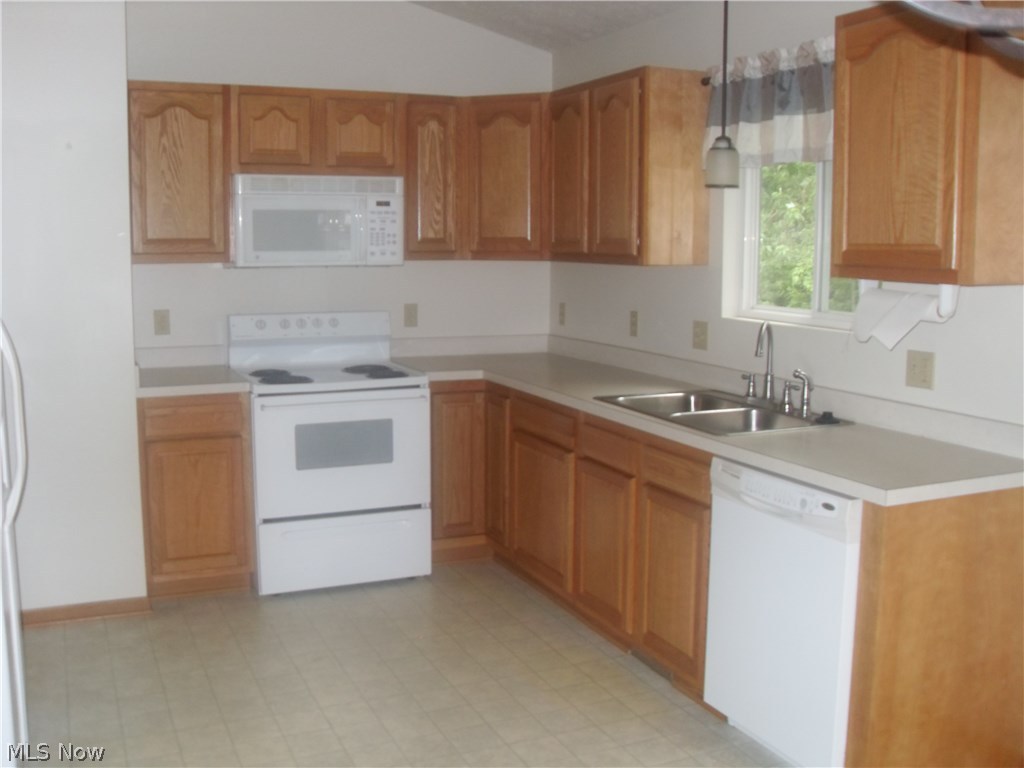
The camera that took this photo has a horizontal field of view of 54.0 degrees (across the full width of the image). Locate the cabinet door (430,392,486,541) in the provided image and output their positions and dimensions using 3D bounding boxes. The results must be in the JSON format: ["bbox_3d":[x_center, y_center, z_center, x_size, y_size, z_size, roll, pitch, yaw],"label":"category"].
[{"bbox_3d":[-0.245,0.362,4.511,0.257,0.660,0.022,-3,9,-24],"label":"cabinet door"}]

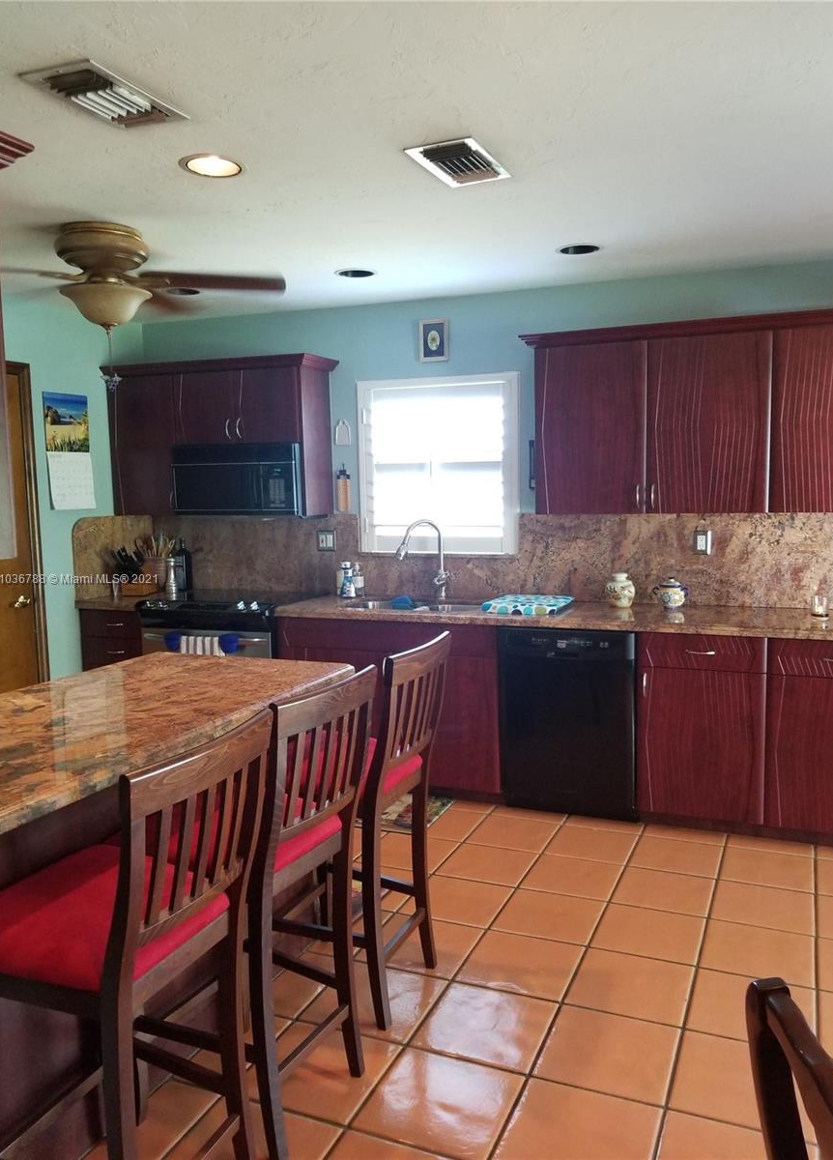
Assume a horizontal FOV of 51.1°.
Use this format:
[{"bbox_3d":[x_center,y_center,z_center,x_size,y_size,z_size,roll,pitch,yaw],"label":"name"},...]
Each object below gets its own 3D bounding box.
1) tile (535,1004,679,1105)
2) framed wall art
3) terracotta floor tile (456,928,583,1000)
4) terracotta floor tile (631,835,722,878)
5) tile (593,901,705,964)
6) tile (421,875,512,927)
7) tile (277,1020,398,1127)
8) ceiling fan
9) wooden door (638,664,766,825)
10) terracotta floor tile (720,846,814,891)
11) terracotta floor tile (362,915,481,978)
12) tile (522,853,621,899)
[{"bbox_3d":[0.498,1.225,2.249,0.324,0.015,0.324,1,6,24],"label":"tile"},{"bbox_3d":[0.091,-1.241,4.524,0.158,0.221,0.020,1,6,24],"label":"framed wall art"},{"bbox_3d":[0.325,1.189,2.687,0.324,0.015,0.324,1,6,24],"label":"terracotta floor tile"},{"bbox_3d":[1.022,1.093,3.436,0.320,0.012,0.320,1,6,24],"label":"terracotta floor tile"},{"bbox_3d":[0.759,1.156,2.838,0.323,0.012,0.323,1,6,24],"label":"tile"},{"bbox_3d":[0.154,1.144,3.105,0.323,0.012,0.323,1,6,24],"label":"tile"},{"bbox_3d":[-0.248,1.243,2.211,0.324,0.015,0.324,1,6,24],"label":"tile"},{"bbox_3d":[-1.163,-1.111,3.246,1.330,0.350,1.330,1,6,24],"label":"ceiling fan"},{"bbox_3d":[1.160,0.672,3.568,0.492,0.617,0.020,1,6,24],"label":"wooden door"},{"bbox_3d":[1.324,1.100,3.303,0.320,0.012,0.320,1,6,24],"label":"terracotta floor tile"},{"bbox_3d":[0.020,1.176,2.804,0.323,0.012,0.323,1,6,24],"label":"terracotta floor tile"},{"bbox_3d":[0.590,1.118,3.272,0.323,0.012,0.323,1,6,24],"label":"tile"}]

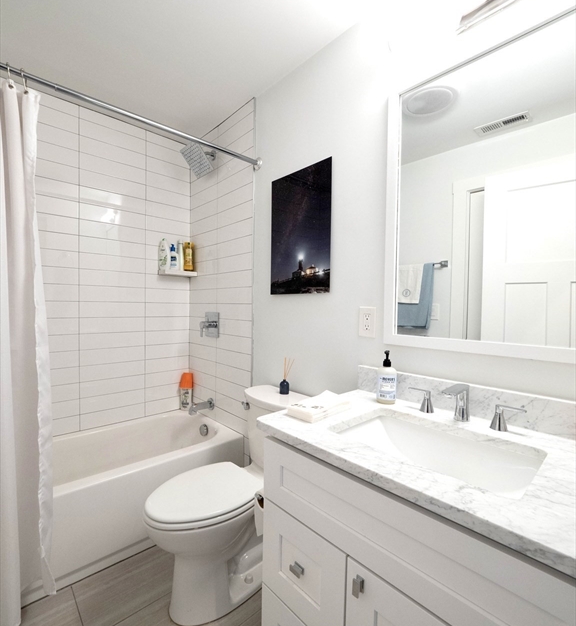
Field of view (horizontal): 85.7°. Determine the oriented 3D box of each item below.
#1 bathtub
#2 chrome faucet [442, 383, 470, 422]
[{"bbox_3d":[-1.085,0.963,1.705,1.520,0.408,0.760,-1,2,-43],"label":"bathtub"},{"bbox_3d":[0.497,0.276,0.921,0.124,0.101,0.042,-1,2,-43],"label":"chrome faucet"}]

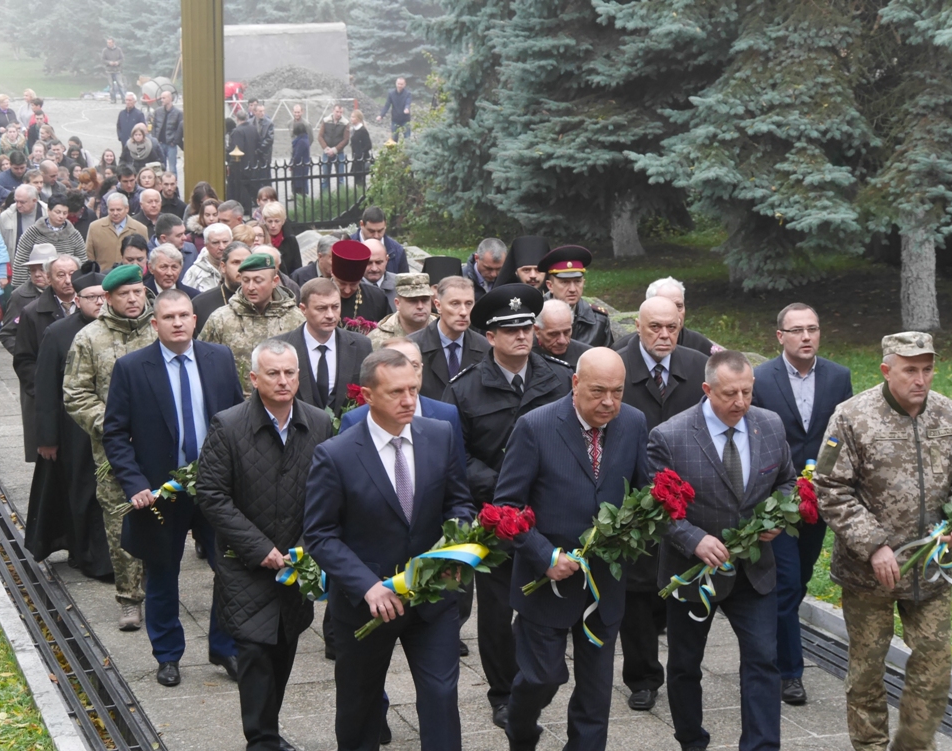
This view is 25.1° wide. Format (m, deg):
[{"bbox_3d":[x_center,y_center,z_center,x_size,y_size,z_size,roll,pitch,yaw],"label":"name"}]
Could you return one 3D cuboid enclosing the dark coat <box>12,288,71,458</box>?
[{"bbox_3d":[-2.335,-0.006,12.124,0.580,1.000,0.380,-2,8,-19],"label":"dark coat"}]

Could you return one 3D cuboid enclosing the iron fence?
[{"bbox_3d":[-2.795,-2.964,34.500,2.500,1.200,0.150,-2,8,-15],"label":"iron fence"}]

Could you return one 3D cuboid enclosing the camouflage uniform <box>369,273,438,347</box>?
[{"bbox_3d":[-0.355,0.310,11.210,0.540,1.698,0.380,-2,8,-16],"label":"camouflage uniform"}]

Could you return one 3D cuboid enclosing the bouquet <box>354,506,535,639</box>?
[{"bbox_3d":[-0.097,0.624,6.820,0.680,0.220,0.220,-34,15,2],"label":"bouquet"}]

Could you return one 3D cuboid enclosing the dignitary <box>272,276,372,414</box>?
[{"bbox_3d":[-0.719,0.416,10.142,0.540,1.765,0.400,-2,8,-16],"label":"dignitary"}]

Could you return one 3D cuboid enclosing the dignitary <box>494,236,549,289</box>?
[{"bbox_3d":[0.276,0.134,12.200,0.550,1.840,0.400,-2,8,-16],"label":"dignitary"}]

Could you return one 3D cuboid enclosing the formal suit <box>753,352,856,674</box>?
[{"bbox_3d":[1.459,0.629,9.600,0.500,1.460,0.380,-2,8,-14],"label":"formal suit"}]

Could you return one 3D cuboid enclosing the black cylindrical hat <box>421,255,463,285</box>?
[{"bbox_3d":[-0.185,-0.583,12.000,0.215,0.160,0.215,0,8,0],"label":"black cylindrical hat"}]

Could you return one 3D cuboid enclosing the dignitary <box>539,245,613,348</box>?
[{"bbox_3d":[0.519,0.216,11.400,0.550,1.800,0.380,-2,8,-16],"label":"dignitary"}]

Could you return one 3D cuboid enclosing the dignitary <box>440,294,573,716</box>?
[{"bbox_3d":[0.144,0.548,8.805,0.580,1.850,0.420,-3,8,-19],"label":"dignitary"}]

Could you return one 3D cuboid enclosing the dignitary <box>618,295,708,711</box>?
[{"bbox_3d":[0.790,0.549,9.087,0.540,1.775,0.400,-2,8,-13],"label":"dignitary"}]

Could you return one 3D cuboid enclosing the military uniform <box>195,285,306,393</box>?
[{"bbox_3d":[-1.159,0.341,11.235,0.570,1.530,0.380,-2,8,-18],"label":"military uniform"}]

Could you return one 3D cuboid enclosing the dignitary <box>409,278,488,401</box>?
[{"bbox_3d":[-0.121,0.441,10.150,0.550,1.800,0.380,-3,8,-18],"label":"dignitary"}]

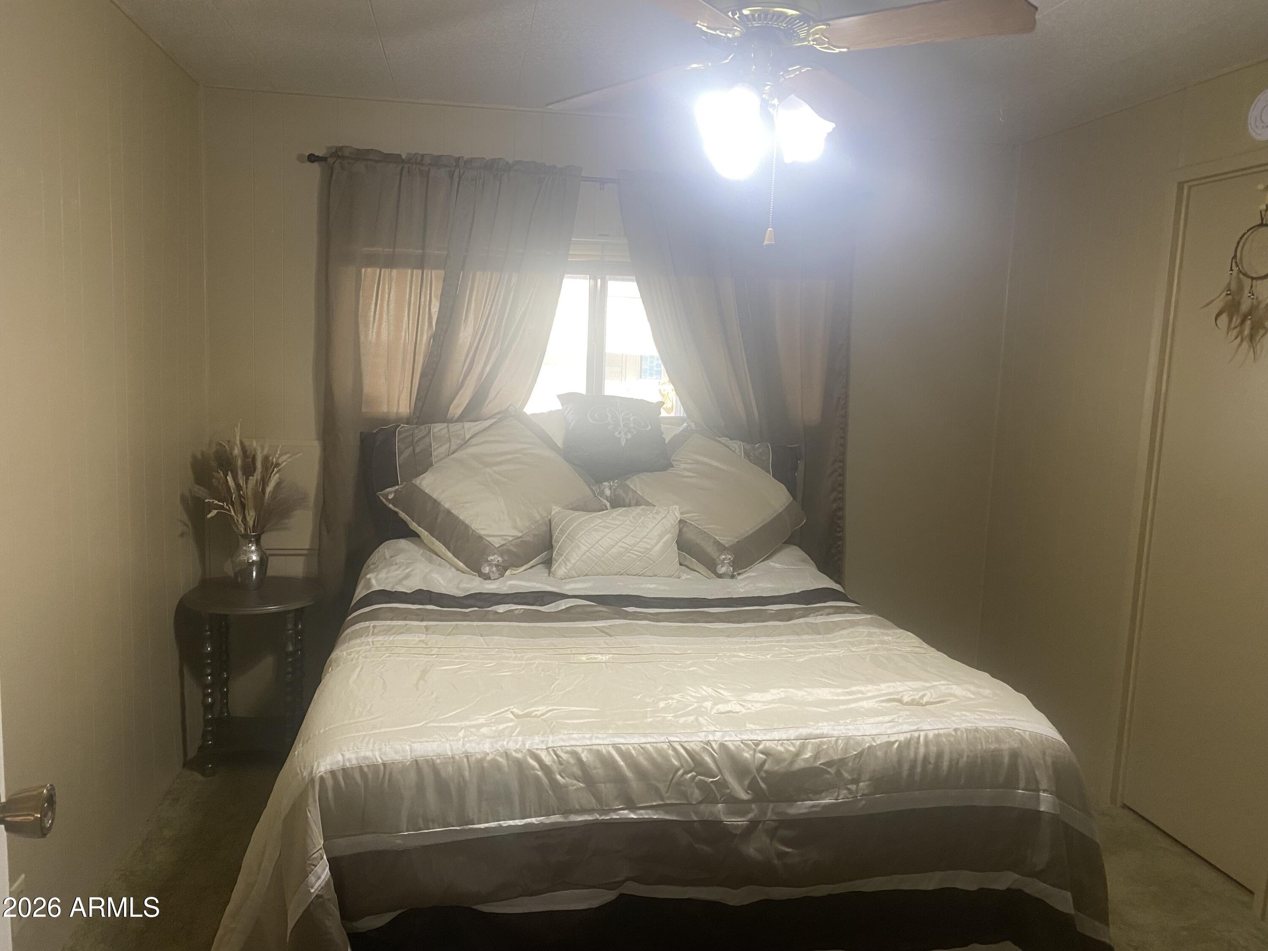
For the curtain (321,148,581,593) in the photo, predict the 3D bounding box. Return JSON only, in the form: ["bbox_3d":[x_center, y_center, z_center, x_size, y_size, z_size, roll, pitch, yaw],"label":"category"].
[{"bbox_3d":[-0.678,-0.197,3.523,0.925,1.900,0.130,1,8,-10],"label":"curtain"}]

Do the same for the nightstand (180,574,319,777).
[{"bbox_3d":[-1.301,0.687,3.272,0.434,0.582,0.434,1,8,-10],"label":"nightstand"}]

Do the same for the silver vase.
[{"bbox_3d":[-1.327,0.296,3.291,0.117,0.186,0.117,1,8,-10],"label":"silver vase"}]

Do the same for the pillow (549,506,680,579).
[{"bbox_3d":[-0.056,0.214,3.053,0.425,0.265,0.130,1,-32,-10],"label":"pillow"}]

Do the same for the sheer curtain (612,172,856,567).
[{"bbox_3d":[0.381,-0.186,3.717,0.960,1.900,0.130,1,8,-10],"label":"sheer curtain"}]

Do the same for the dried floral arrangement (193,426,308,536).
[{"bbox_3d":[-1.306,0.021,3.256,0.340,0.385,0.290,1,8,-10],"label":"dried floral arrangement"}]

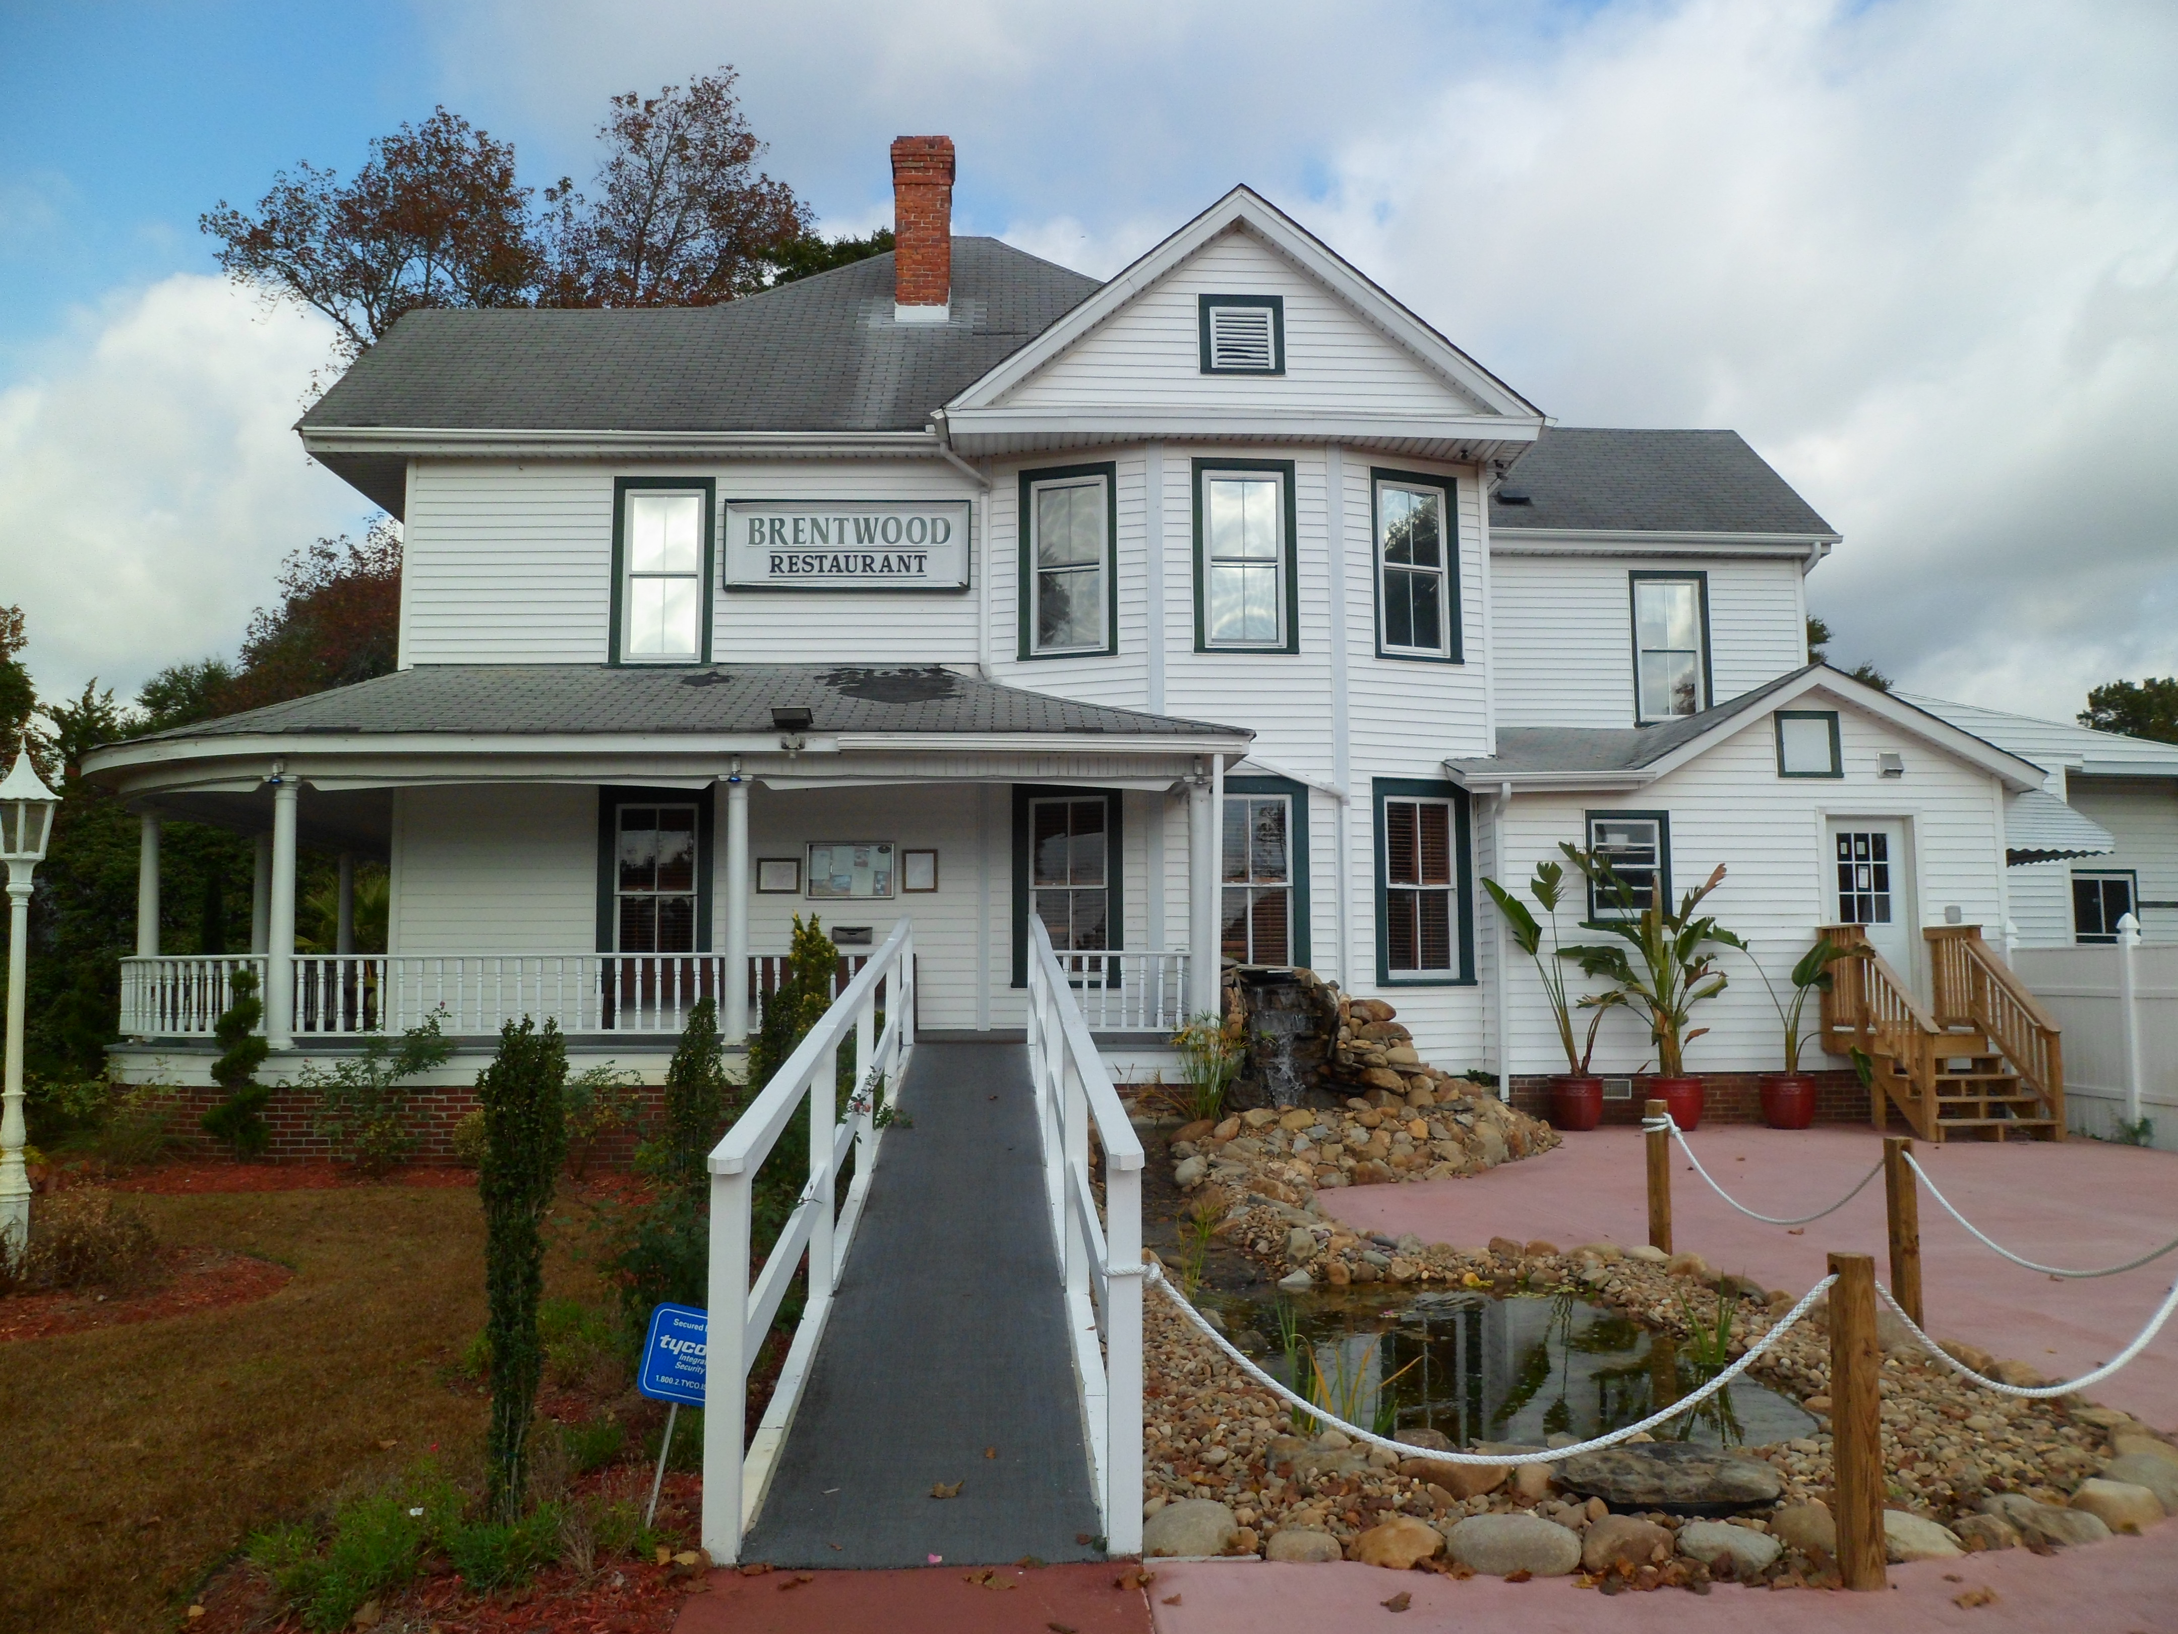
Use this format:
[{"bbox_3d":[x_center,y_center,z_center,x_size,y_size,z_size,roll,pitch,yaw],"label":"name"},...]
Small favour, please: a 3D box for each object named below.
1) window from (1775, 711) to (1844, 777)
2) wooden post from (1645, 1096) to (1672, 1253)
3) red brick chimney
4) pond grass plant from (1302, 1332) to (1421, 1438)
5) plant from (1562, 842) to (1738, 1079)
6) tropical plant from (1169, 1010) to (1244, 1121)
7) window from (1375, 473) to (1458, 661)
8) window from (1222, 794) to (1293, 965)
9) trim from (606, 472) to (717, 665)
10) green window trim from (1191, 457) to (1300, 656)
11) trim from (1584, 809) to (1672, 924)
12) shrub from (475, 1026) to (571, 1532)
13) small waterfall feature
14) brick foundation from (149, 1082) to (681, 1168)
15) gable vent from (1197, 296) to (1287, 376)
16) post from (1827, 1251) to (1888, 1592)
[{"bbox_3d":[7.102,-0.717,16.129,0.656,0.653,0.100,0,-5,-3],"label":"window"},{"bbox_3d":[3.032,1.934,8.707,0.100,0.838,0.100,-4,-6,36],"label":"wooden post"},{"bbox_3d":[-1.963,-6.774,19.283,0.730,2.225,0.730,0,-6,-2],"label":"red brick chimney"},{"bbox_3d":[0.934,1.941,5.596,0.407,0.352,0.320,0,-5,0],"label":"pond grass plant"},{"bbox_3d":[5.172,1.340,15.159,1.650,2.150,1.250,0,-6,-5],"label":"plant"},{"bbox_3d":[0.907,1.924,12.542,0.574,0.879,0.550,0,-5,0],"label":"tropical plant"},{"bbox_3d":[3.264,-2.480,16.232,0.970,1.910,0.120,2,-6,-20],"label":"window"},{"bbox_3d":[1.540,0.653,15.619,0.810,1.750,0.100,0,-6,-4],"label":"window"},{"bbox_3d":[-4.271,-2.472,16.401,1.014,1.912,0.100,0,-5,-3],"label":"trim"},{"bbox_3d":[1.521,-2.551,15.942,1.030,1.960,0.100,0,-6,-4],"label":"green window trim"},{"bbox_3d":[5.236,0.476,15.844,0.822,1.073,0.100,0,-5,-3],"label":"trim"},{"bbox_3d":[-1.630,1.292,4.712,0.265,1.433,0.250,0,-5,0],"label":"shrub"},{"bbox_3d":[1.635,1.864,13.732,0.950,1.190,0.750,-1,-6,5],"label":"small waterfall feature"},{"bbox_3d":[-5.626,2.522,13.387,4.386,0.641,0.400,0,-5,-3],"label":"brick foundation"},{"bbox_3d":[1.567,-4.916,16.692,0.869,0.834,0.100,0,-5,-3],"label":"gable vent"},{"bbox_3d":[1.935,1.516,4.125,0.091,0.823,0.091,-1,-5,2],"label":"post"}]

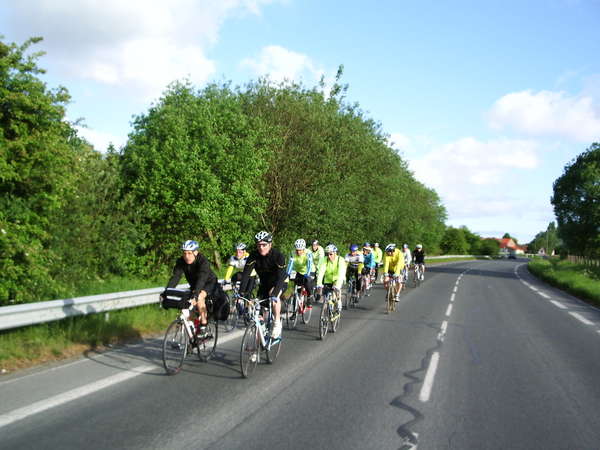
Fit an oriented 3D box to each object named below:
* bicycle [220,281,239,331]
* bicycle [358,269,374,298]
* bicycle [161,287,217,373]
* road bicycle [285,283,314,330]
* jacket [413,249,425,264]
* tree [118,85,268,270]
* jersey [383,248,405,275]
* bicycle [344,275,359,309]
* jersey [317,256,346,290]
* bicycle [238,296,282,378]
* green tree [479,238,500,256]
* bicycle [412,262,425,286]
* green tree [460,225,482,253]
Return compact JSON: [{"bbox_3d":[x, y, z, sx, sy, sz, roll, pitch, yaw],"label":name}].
[{"bbox_3d":[-1.190,1.577,12.040,0.450,0.980,1.660,-1,-2,15],"label":"bicycle"},{"bbox_3d":[2.200,1.926,20.200,0.440,0.990,1.660,-1,-2,15],"label":"bicycle"},{"bbox_3d":[-1.430,1.381,8.021,0.470,1.040,1.680,-1,-2,16],"label":"bicycle"},{"bbox_3d":[-0.010,1.635,12.620,0.440,0.980,1.660,-1,-2,17],"label":"road bicycle"},{"bbox_3d":[5.100,1.355,26.100,0.520,0.660,0.550,-1,-2,15],"label":"jacket"},{"bbox_3d":[-4.521,-2.140,26.500,6.300,8.400,6.200,0,-2,0],"label":"tree"},{"bbox_3d":[2.358,0.928,15.300,0.530,0.640,0.520,-1,-2,17],"label":"jersey"},{"bbox_3d":[1.530,1.799,16.900,0.440,0.990,1.660,-1,-2,14],"label":"bicycle"},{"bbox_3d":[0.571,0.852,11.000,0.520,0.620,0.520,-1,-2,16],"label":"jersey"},{"bbox_3d":[-0.500,1.414,7.970,0.450,0.970,1.660,-1,-2,16],"label":"bicycle"},{"bbox_3d":[34.983,4.154,112.000,4.000,3.500,4.000,-1,-2,16],"label":"green tree"},{"bbox_3d":[5.060,2.142,26.100,0.440,1.000,1.660,-1,-2,16],"label":"bicycle"},{"bbox_3d":[23.887,2.312,85.000,4.200,4.800,4.200,-1,-2,15],"label":"green tree"}]

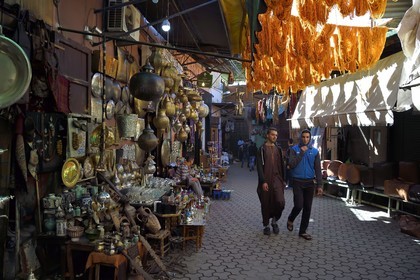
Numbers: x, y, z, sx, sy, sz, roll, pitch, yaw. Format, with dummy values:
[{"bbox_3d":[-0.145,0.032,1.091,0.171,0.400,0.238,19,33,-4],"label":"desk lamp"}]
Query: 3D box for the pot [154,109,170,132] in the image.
[{"bbox_3d":[-0.728,-0.293,4.900,0.260,0.360,0.260,0,-1,-6],"label":"pot"}]

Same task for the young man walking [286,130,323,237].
[{"bbox_3d":[1.534,0.709,5.300,0.570,1.750,0.520,0,0,7],"label":"young man walking"}]

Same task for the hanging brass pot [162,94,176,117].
[{"bbox_3d":[-0.686,-0.583,5.600,0.200,0.360,0.200,0,0,10],"label":"hanging brass pot"}]

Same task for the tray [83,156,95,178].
[{"bbox_3d":[-1.667,0.383,4.500,0.030,0.290,0.290,-6,-1,10],"label":"tray"}]

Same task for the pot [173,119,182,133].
[{"bbox_3d":[-0.567,-0.253,5.700,0.170,0.240,0.160,0,-1,-6],"label":"pot"}]

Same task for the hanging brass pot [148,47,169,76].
[{"bbox_3d":[-0.764,-1.161,4.800,0.230,0.420,0.230,0,0,10],"label":"hanging brass pot"}]

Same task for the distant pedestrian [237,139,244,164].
[{"bbox_3d":[1.965,0.811,20.700,0.500,1.680,0.400,0,0,6],"label":"distant pedestrian"}]

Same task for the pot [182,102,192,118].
[{"bbox_3d":[-0.464,-0.614,6.800,0.170,0.330,0.170,0,0,10],"label":"pot"}]

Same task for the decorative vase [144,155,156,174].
[{"bbox_3d":[-0.865,0.356,4.750,0.170,0.285,0.175,0,-1,0],"label":"decorative vase"}]

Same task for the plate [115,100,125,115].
[{"bbox_3d":[-1.590,-0.567,5.750,0.030,0.240,0.240,0,0,16],"label":"plate"}]

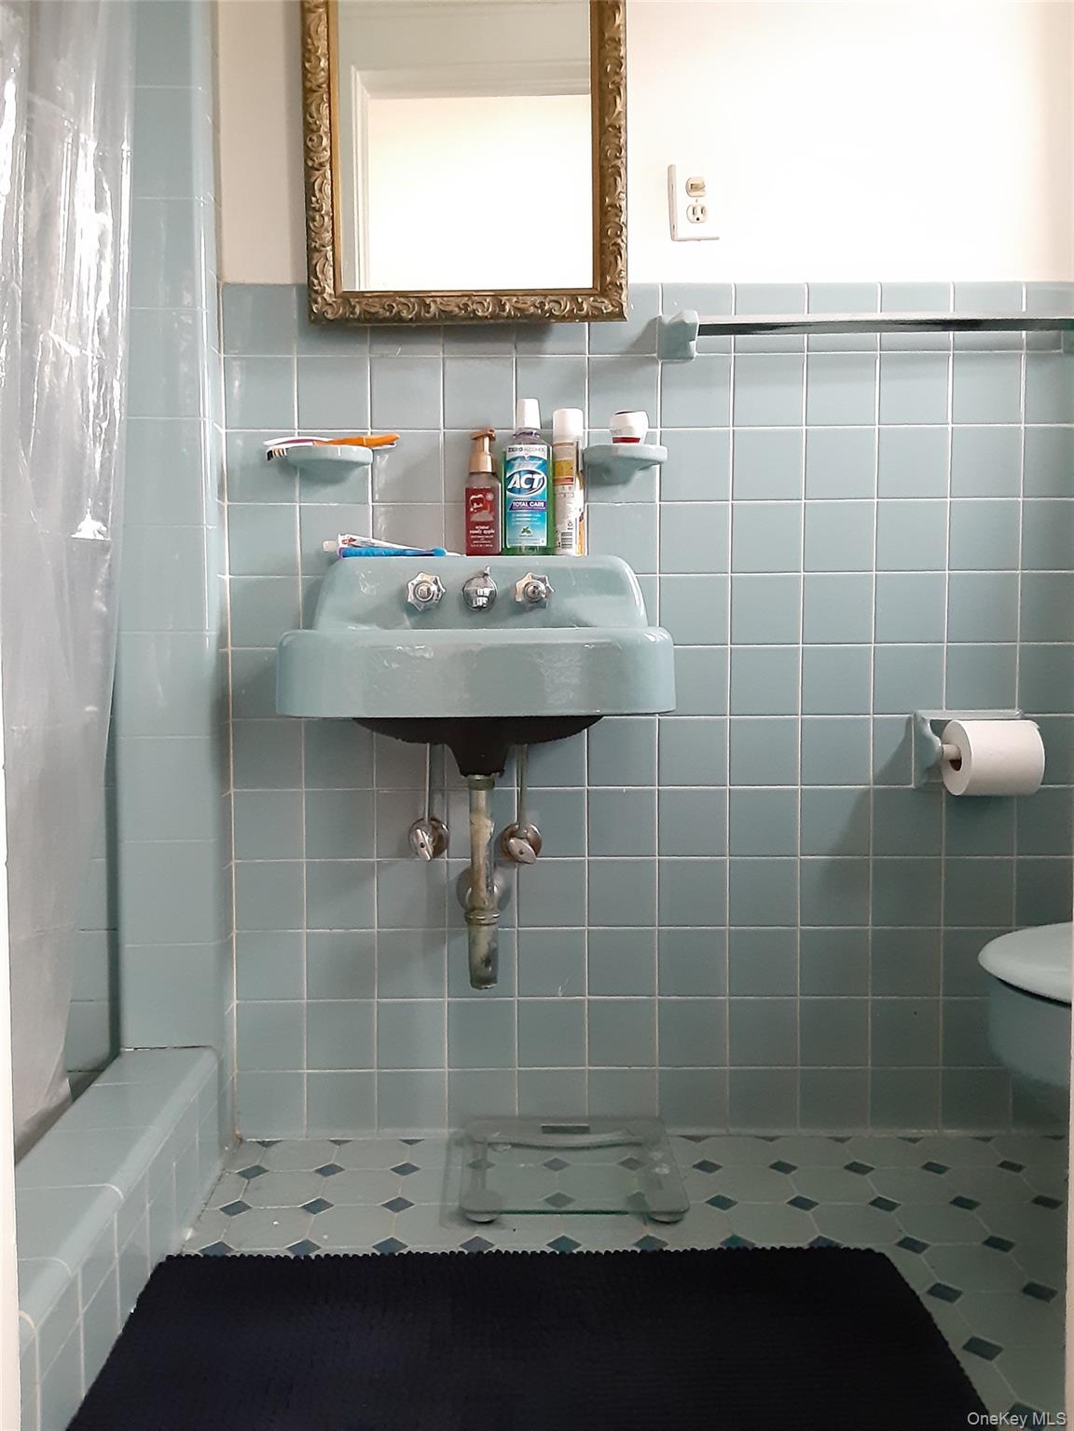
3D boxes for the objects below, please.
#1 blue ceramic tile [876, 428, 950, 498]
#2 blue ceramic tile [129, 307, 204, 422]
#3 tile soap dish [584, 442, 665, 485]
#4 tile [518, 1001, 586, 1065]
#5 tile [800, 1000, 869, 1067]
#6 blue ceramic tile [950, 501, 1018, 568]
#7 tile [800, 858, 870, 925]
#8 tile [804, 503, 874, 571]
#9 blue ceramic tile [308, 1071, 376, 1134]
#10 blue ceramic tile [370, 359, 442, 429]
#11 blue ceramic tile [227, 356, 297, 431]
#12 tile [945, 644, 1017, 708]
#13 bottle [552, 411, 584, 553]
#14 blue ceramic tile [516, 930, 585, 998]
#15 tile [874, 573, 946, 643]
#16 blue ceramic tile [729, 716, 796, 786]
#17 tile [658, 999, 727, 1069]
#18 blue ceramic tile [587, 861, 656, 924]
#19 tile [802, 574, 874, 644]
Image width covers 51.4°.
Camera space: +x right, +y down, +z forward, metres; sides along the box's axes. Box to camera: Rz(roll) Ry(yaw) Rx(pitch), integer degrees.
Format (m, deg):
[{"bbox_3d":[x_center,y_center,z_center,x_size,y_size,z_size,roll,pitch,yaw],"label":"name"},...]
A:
[{"bbox_3d":[0.569,-0.383,1.689,0.108,0.108,0.009,0,3,1],"label":"blue ceramic tile"},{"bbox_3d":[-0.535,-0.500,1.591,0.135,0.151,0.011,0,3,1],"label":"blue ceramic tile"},{"bbox_3d":[0.131,-0.371,1.652,0.124,0.044,0.075,0,3,0],"label":"tile soap dish"},{"bbox_3d":[0.024,0.498,1.747,0.108,0.108,0.010,0,3,0],"label":"tile"},{"bbox_3d":[0.464,0.497,1.750,0.108,0.108,0.009,0,3,0],"label":"tile"},{"bbox_3d":[0.678,-0.274,1.694,0.108,0.108,0.009,0,3,1],"label":"blue ceramic tile"},{"bbox_3d":[0.464,0.276,1.735,0.108,0.108,0.010,0,3,0],"label":"tile"},{"bbox_3d":[0.460,-0.273,1.709,0.108,0.108,0.010,0,3,0],"label":"tile"},{"bbox_3d":[-0.308,0.610,1.761,0.108,0.104,0.009,0,3,0],"label":"blue ceramic tile"},{"bbox_3d":[-0.199,-0.488,1.699,0.108,0.108,0.010,0,3,0],"label":"blue ceramic tile"},{"bbox_3d":[-0.421,-0.490,1.701,0.108,0.108,0.009,0,3,0],"label":"blue ceramic tile"},{"bbox_3d":[0.680,-0.055,1.708,0.108,0.108,0.009,0,3,1],"label":"tile"},{"bbox_3d":[0.048,-0.345,1.664,0.046,0.221,0.046,0,3,0],"label":"bottle"},{"bbox_3d":[0.021,0.387,1.740,0.108,0.108,0.009,0,3,1],"label":"blue ceramic tile"},{"bbox_3d":[0.569,-0.165,1.702,0.108,0.108,0.009,0,3,1],"label":"tile"},{"bbox_3d":[0.349,0.057,1.718,0.107,0.107,0.010,0,3,0],"label":"blue ceramic tile"},{"bbox_3d":[0.243,0.497,1.751,0.108,0.108,0.009,0,3,0],"label":"tile"},{"bbox_3d":[0.133,0.275,1.740,0.108,0.108,0.009,0,3,0],"label":"blue ceramic tile"},{"bbox_3d":[0.458,-0.163,1.704,0.108,0.108,0.009,0,3,0],"label":"tile"}]

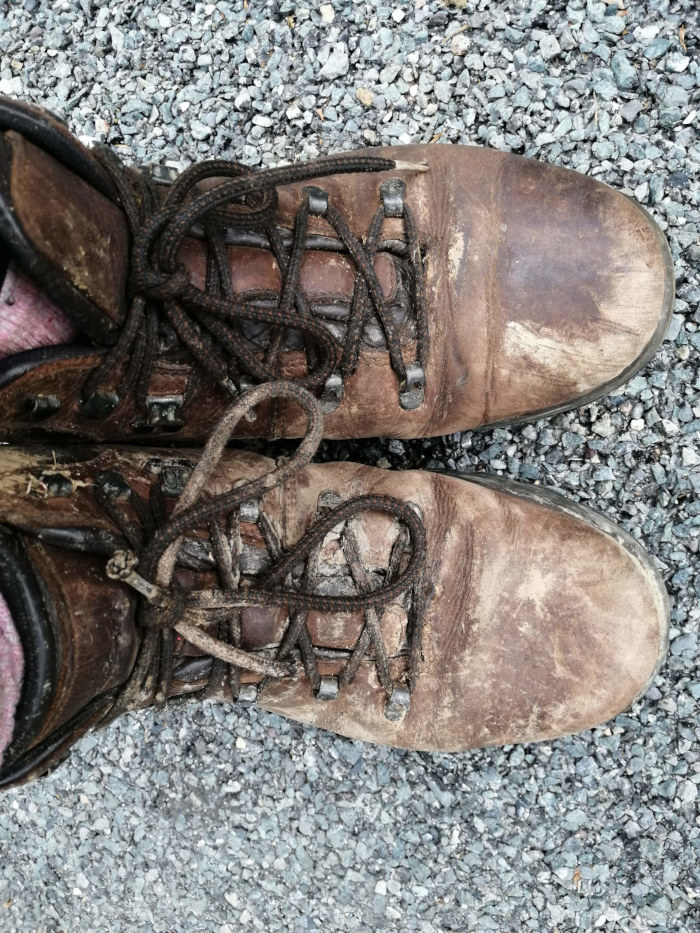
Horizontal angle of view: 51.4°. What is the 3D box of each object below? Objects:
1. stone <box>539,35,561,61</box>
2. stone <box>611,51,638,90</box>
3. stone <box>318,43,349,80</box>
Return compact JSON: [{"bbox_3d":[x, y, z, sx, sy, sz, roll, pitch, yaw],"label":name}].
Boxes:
[{"bbox_3d":[0.089,-0.186,0.324,0.007,0.007,0.009,-25,90,5],"label":"stone"},{"bbox_3d":[0.121,-0.174,0.321,0.009,0.009,0.016,-18,90,5],"label":"stone"},{"bbox_3d":[-0.005,-0.182,0.331,0.011,0.009,0.021,32,94,3],"label":"stone"}]

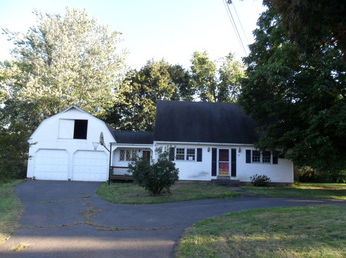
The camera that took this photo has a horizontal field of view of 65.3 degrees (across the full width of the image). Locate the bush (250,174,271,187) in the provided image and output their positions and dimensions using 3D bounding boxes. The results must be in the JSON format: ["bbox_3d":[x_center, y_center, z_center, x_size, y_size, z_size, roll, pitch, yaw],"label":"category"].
[{"bbox_3d":[5.805,3.389,18.012,1.300,0.880,1.200,2,-6,0],"label":"bush"}]

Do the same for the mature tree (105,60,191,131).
[{"bbox_3d":[-3.446,-1.911,35.383,11.000,14.600,10.500,2,-6,0],"label":"mature tree"}]

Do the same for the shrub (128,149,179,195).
[{"bbox_3d":[-1.010,2.079,13.353,2.350,2.200,2.200,2,-6,0],"label":"shrub"}]

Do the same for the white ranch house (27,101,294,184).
[{"bbox_3d":[-0.805,0.869,22.832,18.750,6.650,8.000,2,-6,0],"label":"white ranch house"}]

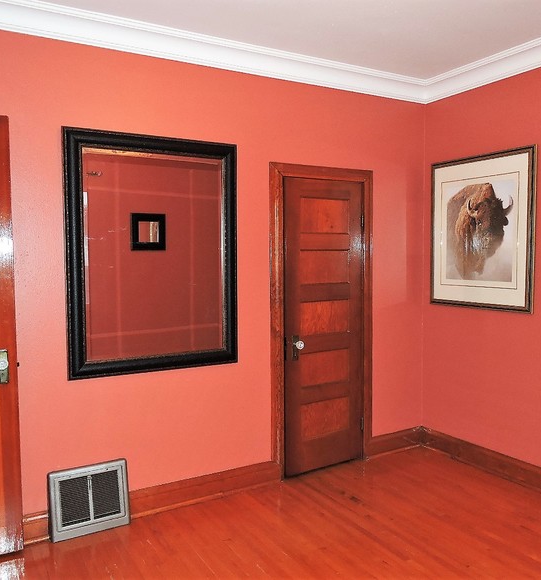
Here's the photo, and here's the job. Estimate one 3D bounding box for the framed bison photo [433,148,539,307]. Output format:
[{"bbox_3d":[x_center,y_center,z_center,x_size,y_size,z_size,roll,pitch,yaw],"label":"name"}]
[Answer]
[{"bbox_3d":[1.458,-0.401,3.755,0.035,1.065,0.838,-3,4,-31],"label":"framed bison photo"}]

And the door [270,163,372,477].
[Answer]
[{"bbox_3d":[0.359,0.209,3.788,0.865,2.114,0.090,-3,4,-29],"label":"door"}]

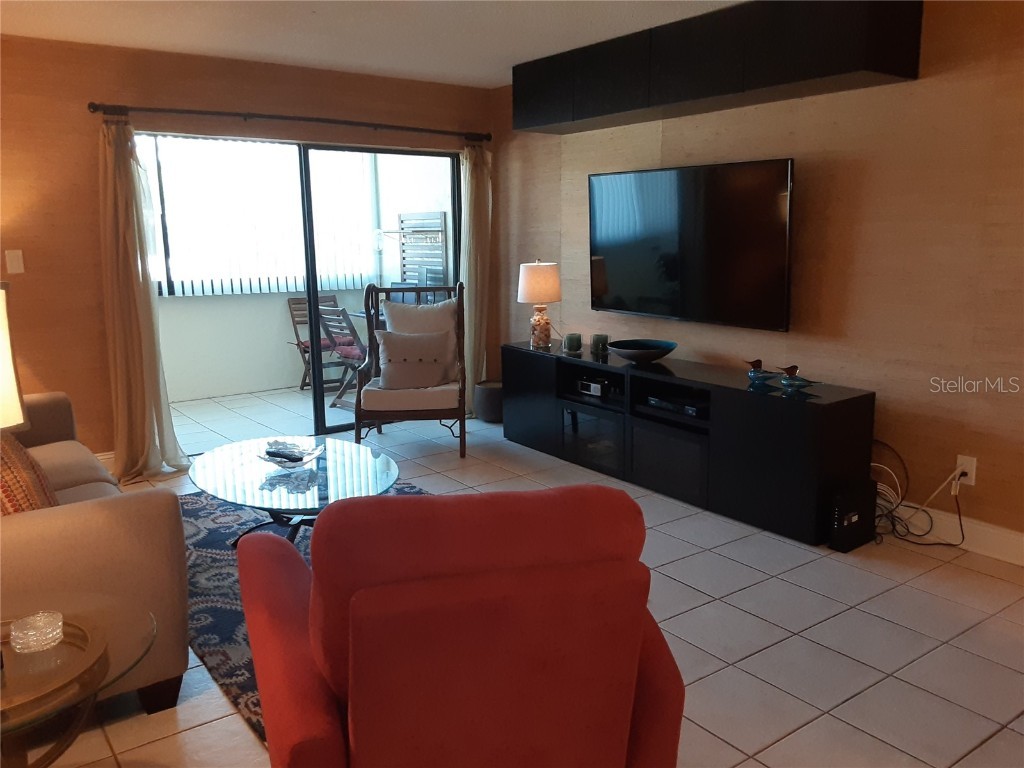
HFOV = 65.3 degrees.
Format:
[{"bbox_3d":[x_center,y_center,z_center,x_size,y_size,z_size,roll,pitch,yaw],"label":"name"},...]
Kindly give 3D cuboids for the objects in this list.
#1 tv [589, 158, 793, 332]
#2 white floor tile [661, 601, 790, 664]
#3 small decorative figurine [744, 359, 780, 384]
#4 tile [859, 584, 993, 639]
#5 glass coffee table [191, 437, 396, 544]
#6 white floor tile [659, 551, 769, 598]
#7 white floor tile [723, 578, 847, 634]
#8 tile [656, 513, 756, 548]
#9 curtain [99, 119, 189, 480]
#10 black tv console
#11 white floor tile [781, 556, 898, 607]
[{"bbox_3d":[0.942,-0.775,4.472,0.055,0.830,1.450,-12,15,-35],"label":"tv"},{"bbox_3d":[0.730,0.847,2.759,0.332,0.012,0.332,-7,12,-35],"label":"white floor tile"},{"bbox_3d":[1.258,-0.061,3.962,0.200,0.120,0.085,0,10,0],"label":"small decorative figurine"},{"bbox_3d":[1.476,0.822,2.879,0.332,0.012,0.332,-7,12,-35],"label":"tile"},{"bbox_3d":[-0.888,0.539,3.275,0.775,0.425,1.130,-7,12,-31],"label":"glass coffee table"},{"bbox_3d":[0.828,0.783,3.291,0.337,0.010,0.337,-8,13,-35],"label":"white floor tile"},{"bbox_3d":[1.004,0.811,2.954,0.332,0.012,0.332,-7,12,-35],"label":"white floor tile"},{"bbox_3d":[0.882,0.680,3.688,0.332,0.012,0.332,-7,12,-35],"label":"tile"},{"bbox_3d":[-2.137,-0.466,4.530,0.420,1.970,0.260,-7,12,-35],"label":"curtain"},{"bbox_3d":[0.812,0.212,4.589,0.415,0.645,2.400,-8,13,-35],"label":"black tv console"},{"bbox_3d":[1.310,0.796,3.218,0.337,0.010,0.337,-8,13,-35],"label":"white floor tile"}]

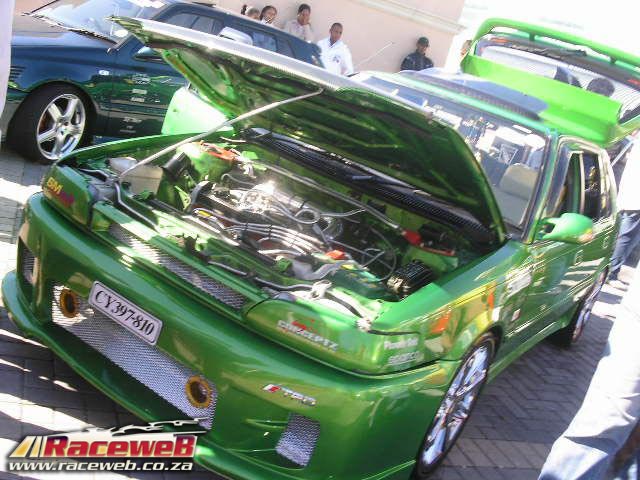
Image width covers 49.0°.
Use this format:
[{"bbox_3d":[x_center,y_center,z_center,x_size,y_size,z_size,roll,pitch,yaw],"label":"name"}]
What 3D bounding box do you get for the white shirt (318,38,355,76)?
[{"bbox_3d":[0.030,-1.939,8.253,0.540,0.720,0.300,16,14,0],"label":"white shirt"}]

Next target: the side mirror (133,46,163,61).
[{"bbox_3d":[-1.381,-1.507,5.721,0.220,0.140,0.130,25,17,31],"label":"side mirror"}]

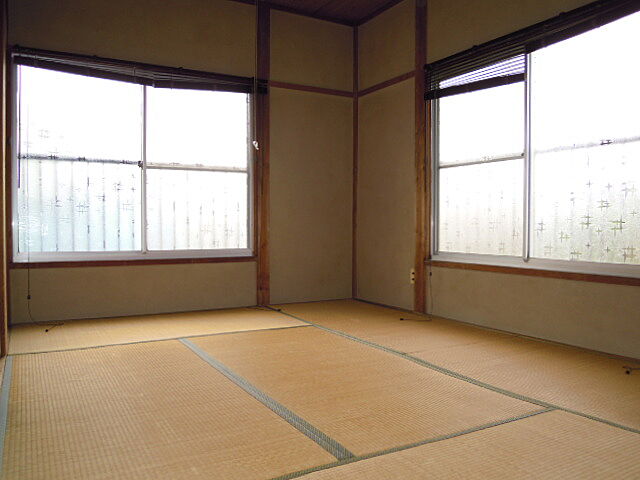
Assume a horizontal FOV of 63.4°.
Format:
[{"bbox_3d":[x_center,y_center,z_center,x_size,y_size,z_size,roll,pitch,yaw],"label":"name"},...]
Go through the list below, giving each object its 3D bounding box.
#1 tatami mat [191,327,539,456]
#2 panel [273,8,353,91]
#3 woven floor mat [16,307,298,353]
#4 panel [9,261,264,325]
[{"bbox_3d":[0.025,0.618,2.444,0.885,0.050,1.770,-1,2,-29],"label":"tatami mat"},{"bbox_3d":[-0.062,-1.575,4.381,0.805,0.570,0.050,-1,2,-29],"label":"panel"},{"bbox_3d":[-1.010,0.583,3.384,1.765,0.050,0.885,-1,2,-29],"label":"woven floor mat"},{"bbox_3d":[-1.259,0.364,3.773,1.710,0.354,0.050,-1,2,-29],"label":"panel"}]

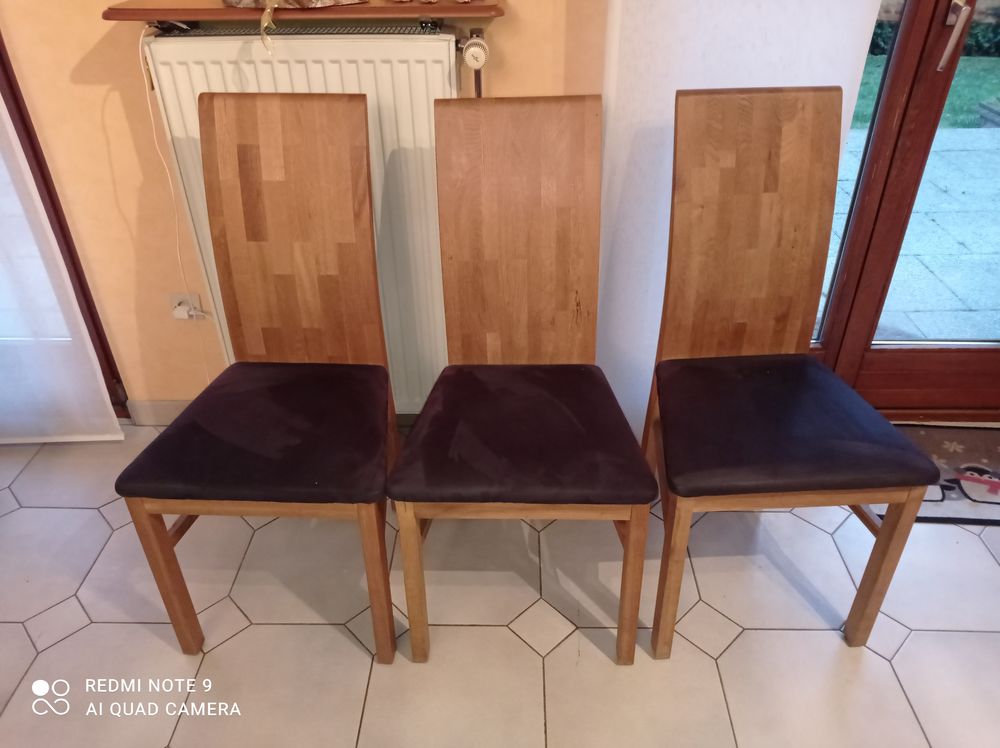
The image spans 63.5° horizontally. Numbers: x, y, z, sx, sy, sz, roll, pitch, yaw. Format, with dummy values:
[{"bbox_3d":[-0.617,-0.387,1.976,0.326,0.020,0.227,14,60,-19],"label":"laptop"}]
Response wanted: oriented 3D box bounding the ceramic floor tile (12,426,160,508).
[{"bbox_3d":[-1.067,0.239,2.118,0.334,0.010,0.334,0,35,2],"label":"ceramic floor tile"}]

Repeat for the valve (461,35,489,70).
[{"bbox_3d":[-0.047,-0.611,1.542,0.052,0.055,0.080,0,35,2],"label":"valve"}]

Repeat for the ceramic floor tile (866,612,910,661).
[{"bbox_3d":[0.765,0.526,1.648,0.101,0.010,0.101,-29,43,-34],"label":"ceramic floor tile"}]

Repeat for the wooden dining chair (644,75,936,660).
[{"bbox_3d":[0.495,0.011,1.534,0.455,0.975,0.525,-3,35,-2],"label":"wooden dining chair"}]

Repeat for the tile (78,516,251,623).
[{"bbox_3d":[-0.750,0.429,1.834,0.334,0.010,0.334,0,35,2],"label":"tile"}]

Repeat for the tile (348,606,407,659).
[{"bbox_3d":[-0.250,0.526,1.679,0.101,0.010,0.101,-29,43,-34],"label":"tile"}]

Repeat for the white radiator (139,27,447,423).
[{"bbox_3d":[-0.371,-0.297,1.831,0.594,0.902,0.100,0,35,2],"label":"white radiator"}]

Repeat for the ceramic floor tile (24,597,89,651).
[{"bbox_3d":[-0.929,0.526,1.700,0.101,0.010,0.101,-29,43,-34],"label":"ceramic floor tile"}]

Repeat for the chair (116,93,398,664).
[{"bbox_3d":[-0.412,0.027,1.540,0.455,0.975,0.525,2,35,4],"label":"chair"}]

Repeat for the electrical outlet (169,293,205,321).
[{"bbox_3d":[-0.781,-0.168,2.014,0.083,0.080,0.028,0,35,2],"label":"electrical outlet"}]

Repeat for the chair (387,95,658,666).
[{"bbox_3d":[0.045,0.028,1.524,0.455,0.975,0.525,0,35,2],"label":"chair"}]

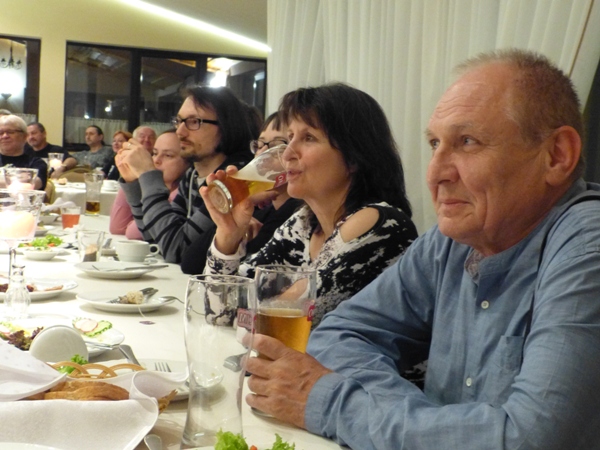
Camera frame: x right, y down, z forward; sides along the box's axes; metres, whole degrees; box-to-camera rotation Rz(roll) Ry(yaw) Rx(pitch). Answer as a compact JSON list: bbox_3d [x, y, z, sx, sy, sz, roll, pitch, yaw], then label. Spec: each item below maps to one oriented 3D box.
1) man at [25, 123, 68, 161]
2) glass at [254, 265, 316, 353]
[{"bbox_3d":[-2.542,-0.327,9.059,0.620,1.300,0.720,4,5,17],"label":"man"},{"bbox_3d":[-0.022,0.147,1.213,0.079,0.180,0.079,3,4,0],"label":"glass"}]

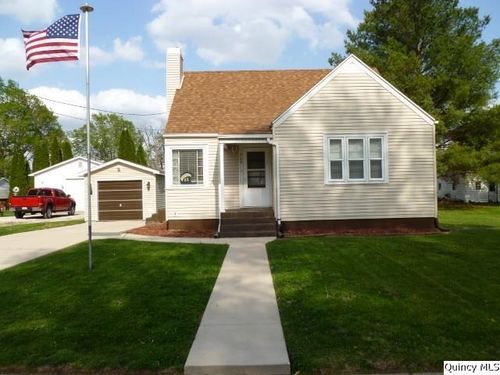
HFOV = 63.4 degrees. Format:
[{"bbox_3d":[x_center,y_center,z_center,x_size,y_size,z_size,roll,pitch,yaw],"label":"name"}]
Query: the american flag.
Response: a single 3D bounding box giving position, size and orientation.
[{"bbox_3d":[-4.035,-2.940,8.200,1.180,1.000,0.400,-1,-1,12],"label":"american flag"}]

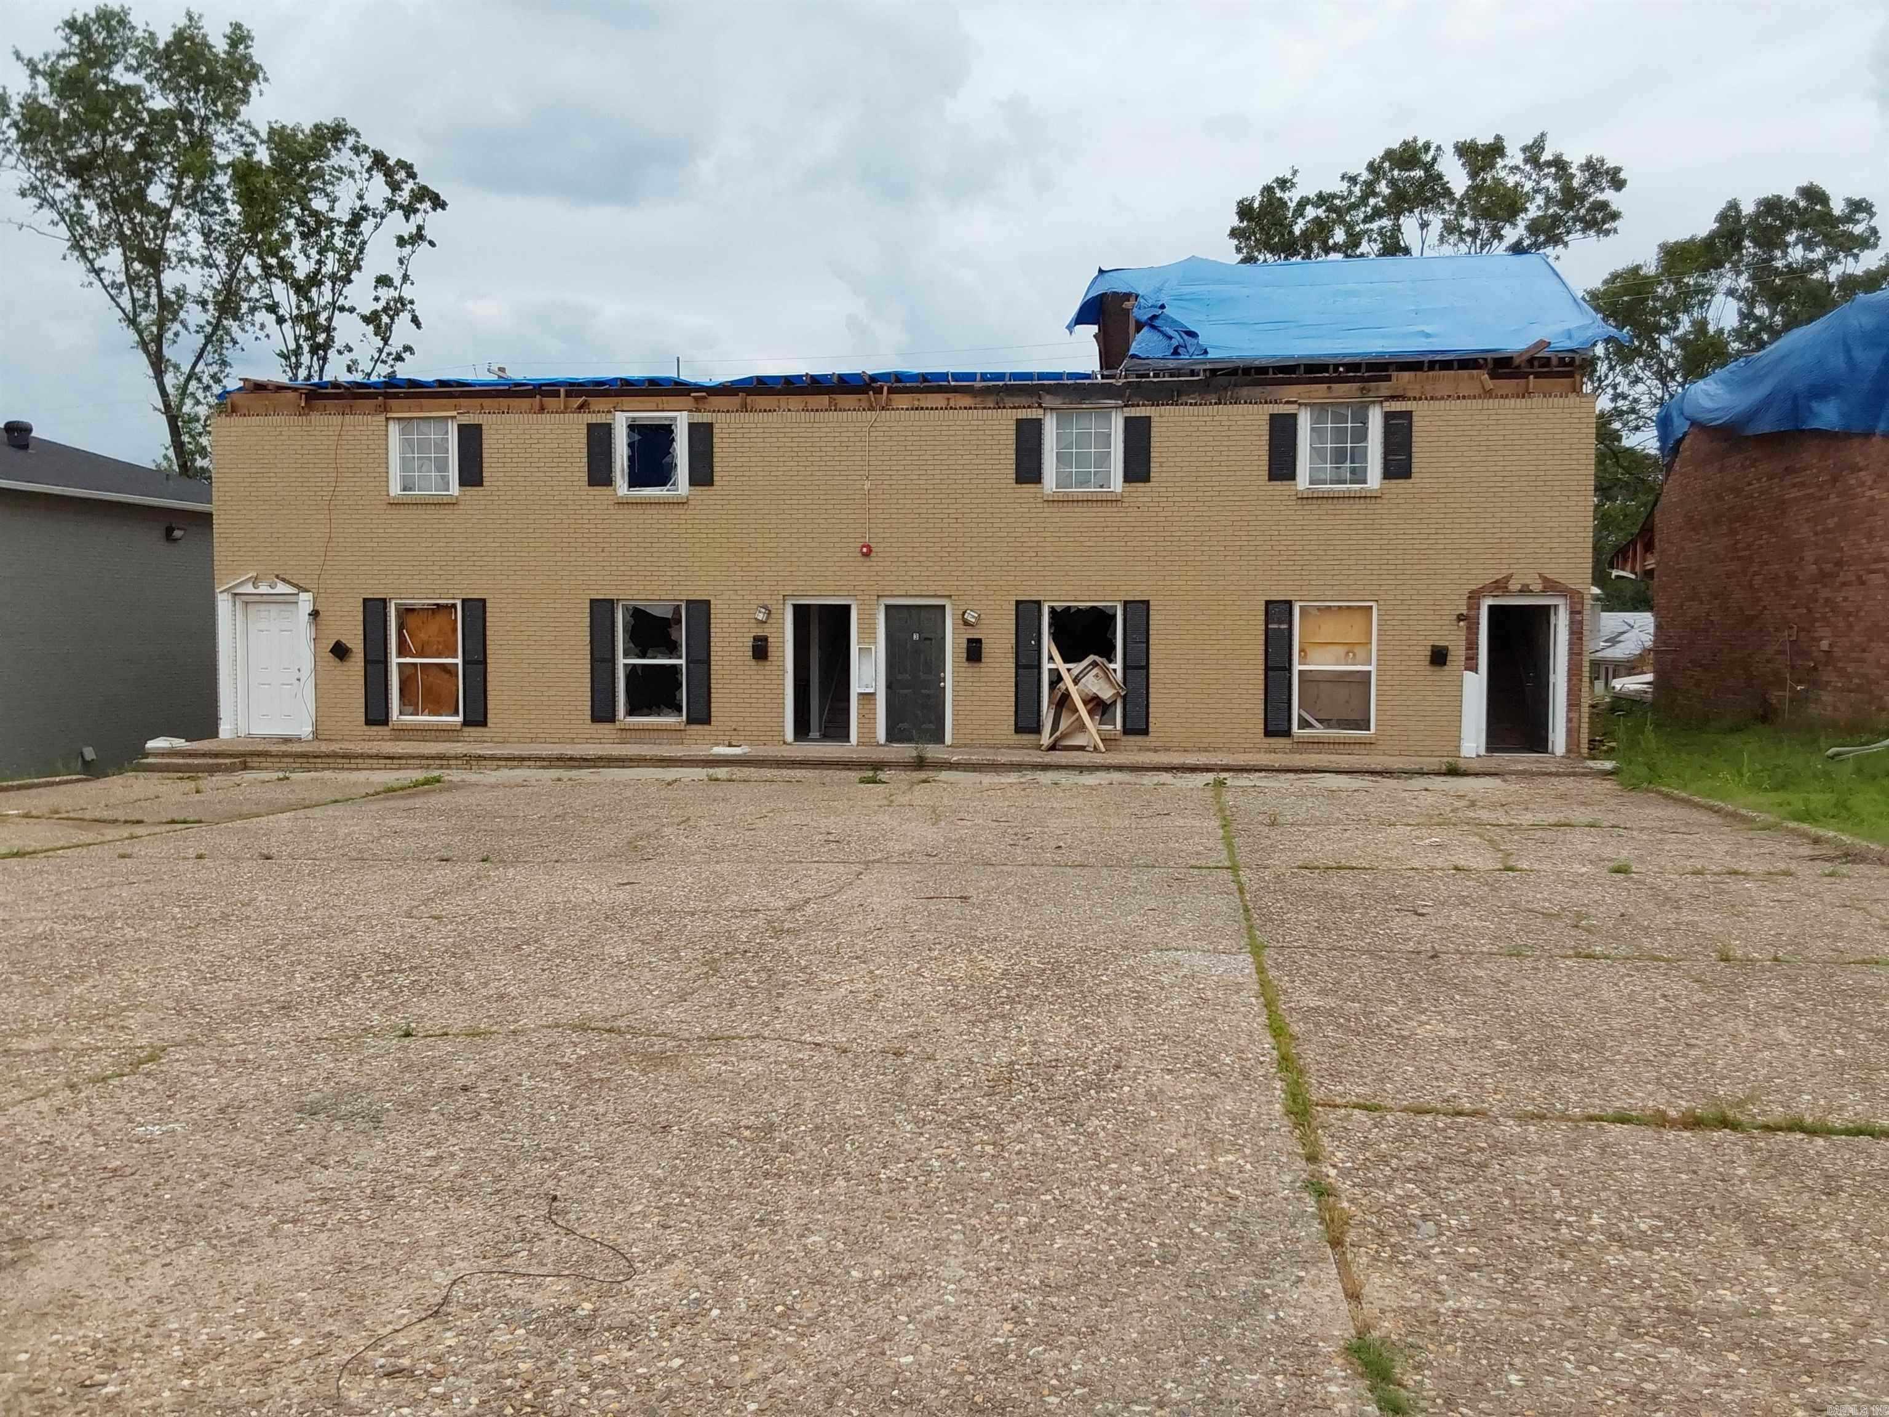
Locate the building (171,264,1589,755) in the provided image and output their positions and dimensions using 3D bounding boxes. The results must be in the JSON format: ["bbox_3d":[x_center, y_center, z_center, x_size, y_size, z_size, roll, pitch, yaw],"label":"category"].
[{"bbox_3d":[-0.557,-3.501,26.121,20.200,7.800,8.500,1,2,7],"label":"building"}]

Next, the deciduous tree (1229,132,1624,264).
[{"bbox_3d":[12.881,-7.520,41.328,11.200,15.742,10.500,1,2,7],"label":"deciduous tree"}]

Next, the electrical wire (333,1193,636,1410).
[{"bbox_3d":[-1.061,1.463,3.894,0.485,0.025,1.290,1,2,7],"label":"electrical wire"}]

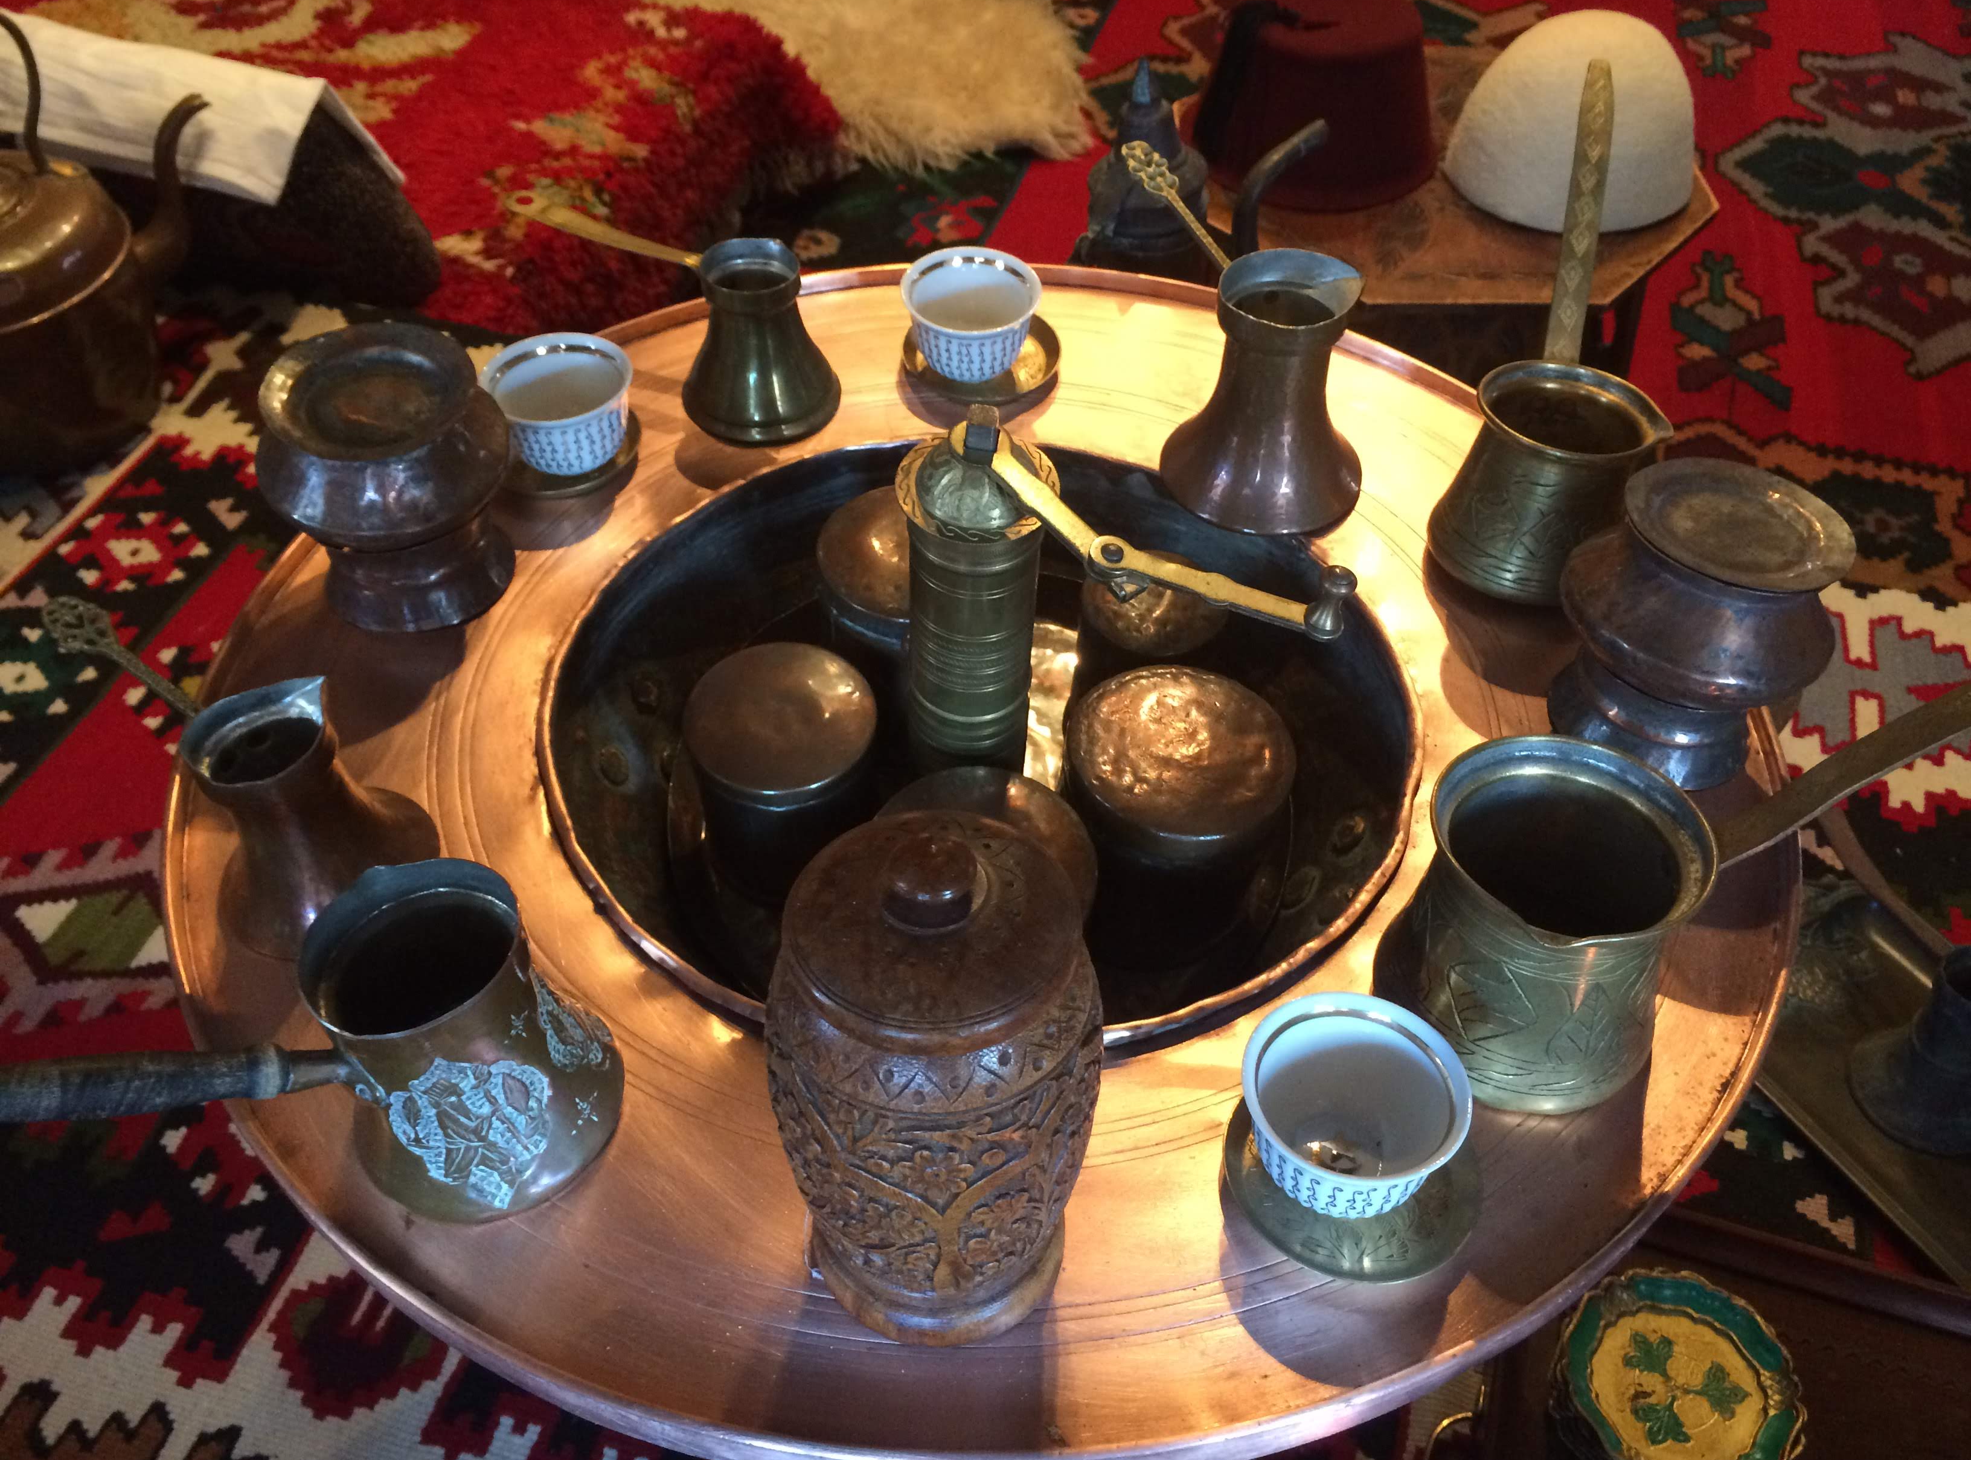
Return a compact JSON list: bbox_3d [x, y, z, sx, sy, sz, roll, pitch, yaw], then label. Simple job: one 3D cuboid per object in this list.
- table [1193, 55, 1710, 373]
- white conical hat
[{"bbox_3d":[0.351,-0.350,1.397,0.405,0.280,0.405,0,47,0],"label":"table"},{"bbox_3d":[0.448,-0.473,1.240,0.180,0.119,0.180,0,47,0],"label":"white conical hat"}]

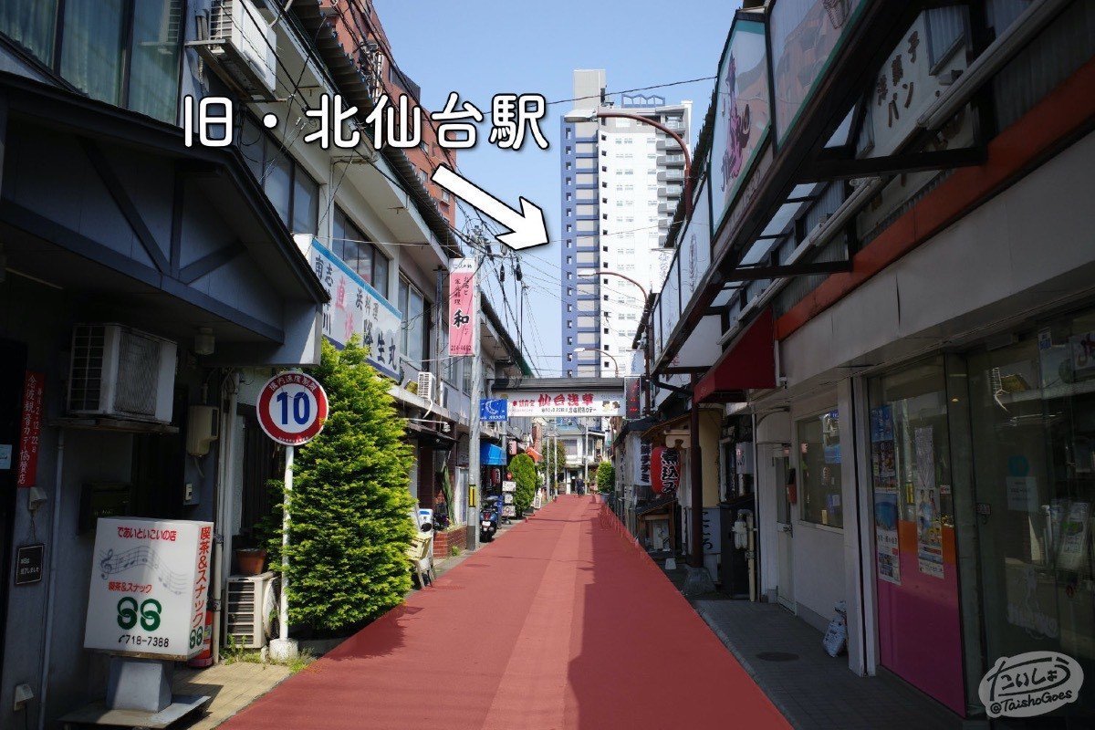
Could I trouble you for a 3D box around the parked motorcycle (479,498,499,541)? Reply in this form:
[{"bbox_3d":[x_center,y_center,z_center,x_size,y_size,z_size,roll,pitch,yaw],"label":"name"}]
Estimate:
[{"bbox_3d":[-1.339,3.542,19.965,0.640,1.040,1.780,-1,-7,3],"label":"parked motorcycle"}]

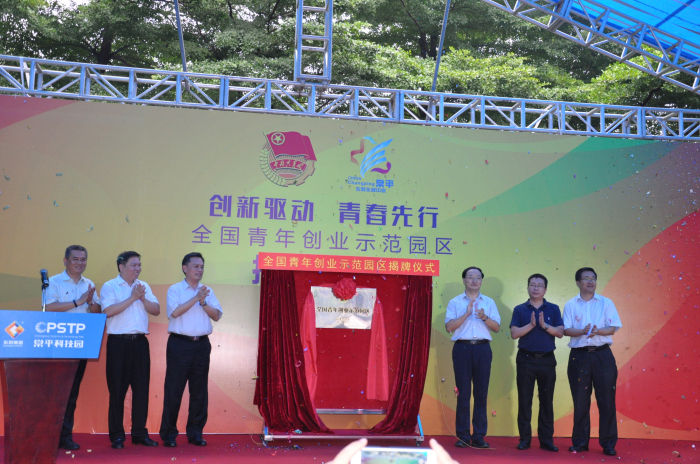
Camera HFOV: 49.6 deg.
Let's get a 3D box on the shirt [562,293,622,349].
[{"bbox_3d":[2.302,0.840,7.186,0.550,0.537,0.310,0,-6,16],"label":"shirt"}]

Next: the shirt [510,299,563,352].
[{"bbox_3d":[1.800,0.902,7.306,0.500,0.526,0.290,1,-6,9],"label":"shirt"}]

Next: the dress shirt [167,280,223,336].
[{"bbox_3d":[-1.421,0.690,6.915,0.500,0.535,0.310,6,-7,-32],"label":"dress shirt"}]

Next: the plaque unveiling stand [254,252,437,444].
[{"bbox_3d":[-0.020,1.111,7.208,1.753,1.754,0.500,3,-6,-7],"label":"plaque unveiling stand"}]

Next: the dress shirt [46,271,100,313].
[{"bbox_3d":[-2.418,0.604,6.620,0.480,0.538,0.310,7,-8,-38],"label":"dress shirt"}]

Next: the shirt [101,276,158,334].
[{"bbox_3d":[-1.969,0.656,6.760,0.510,0.523,0.310,7,-8,-40],"label":"shirt"}]

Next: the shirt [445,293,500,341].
[{"bbox_3d":[1.195,0.824,7.383,0.530,0.473,0.290,2,-6,3],"label":"shirt"}]

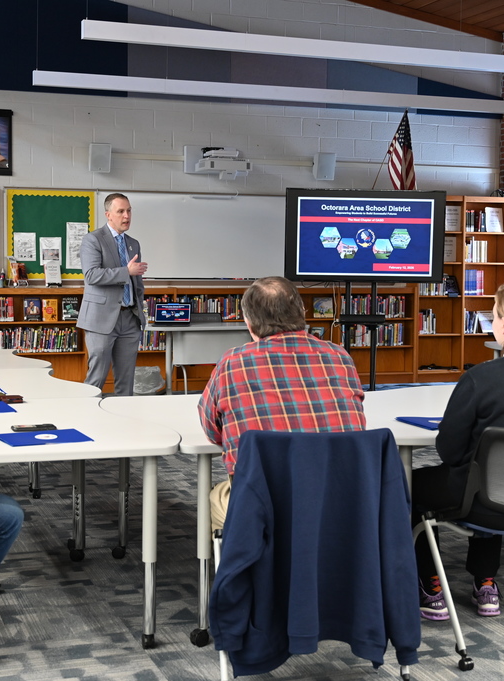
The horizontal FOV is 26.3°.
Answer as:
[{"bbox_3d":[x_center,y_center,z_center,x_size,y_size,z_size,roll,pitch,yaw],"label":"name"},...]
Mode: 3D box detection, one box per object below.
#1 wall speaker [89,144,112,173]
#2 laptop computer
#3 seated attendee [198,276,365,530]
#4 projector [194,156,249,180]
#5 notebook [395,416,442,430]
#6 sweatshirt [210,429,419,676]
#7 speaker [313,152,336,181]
[{"bbox_3d":[-1.495,-1.800,10.680,0.210,0.275,0.180,-1,17,-19],"label":"wall speaker"},{"bbox_3d":[-0.710,-0.228,9.650,0.335,0.205,0.270,1,4,0],"label":"laptop computer"},{"bbox_3d":[0.066,0.454,3.774,0.560,1.340,0.740,-1,5,-19],"label":"seated attendee"},{"bbox_3d":[-0.277,-1.730,10.893,0.450,0.220,0.380,-1,5,-19],"label":"projector"},{"bbox_3d":[0.751,0.330,4.254,0.245,0.012,0.300,-1,5,-19],"label":"notebook"},{"bbox_3d":[0.206,0.655,3.463,0.690,0.750,0.250,-2,5,-29],"label":"sweatshirt"},{"bbox_3d":[0.784,-1.863,11.595,0.205,0.280,0.170,-1,10,-19],"label":"speaker"}]

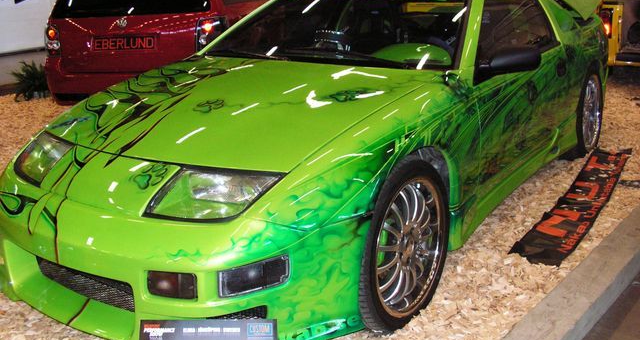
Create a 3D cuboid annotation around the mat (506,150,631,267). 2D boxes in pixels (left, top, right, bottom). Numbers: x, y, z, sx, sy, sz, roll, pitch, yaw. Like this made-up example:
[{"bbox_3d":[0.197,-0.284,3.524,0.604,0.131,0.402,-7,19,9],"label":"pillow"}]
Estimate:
[{"bbox_3d":[1.439,0.115,3.648,0.235,0.040,2.050,9,19,30],"label":"mat"}]

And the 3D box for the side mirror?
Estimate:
[{"bbox_3d":[0.796,-0.442,2.734,0.250,0.125,0.130,10,20,32],"label":"side mirror"}]

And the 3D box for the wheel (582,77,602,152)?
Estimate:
[{"bbox_3d":[1.653,-0.368,4.236,0.155,0.474,0.474,10,20,32],"label":"wheel"}]

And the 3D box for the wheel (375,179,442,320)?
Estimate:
[{"bbox_3d":[0.243,0.250,2.267,0.155,0.474,0.474,10,20,32],"label":"wheel"}]

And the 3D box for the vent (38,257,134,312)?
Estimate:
[{"bbox_3d":[-0.769,0.358,2.159,0.460,0.095,0.065,10,20,32],"label":"vent"}]

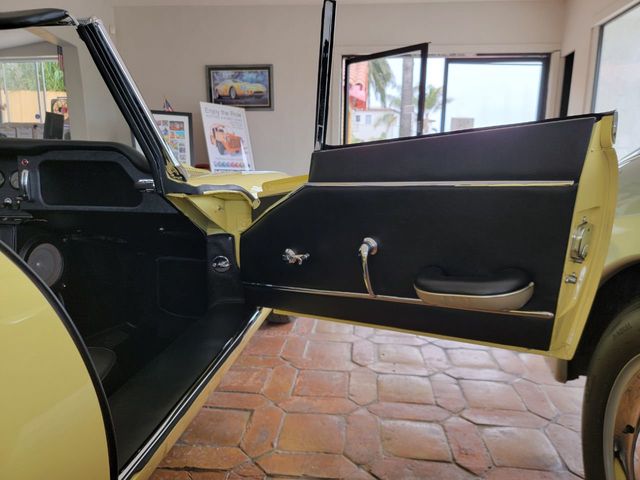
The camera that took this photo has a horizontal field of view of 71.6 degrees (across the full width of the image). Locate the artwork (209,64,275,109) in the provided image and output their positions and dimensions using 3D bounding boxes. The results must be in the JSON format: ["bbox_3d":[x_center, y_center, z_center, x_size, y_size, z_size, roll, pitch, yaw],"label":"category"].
[{"bbox_3d":[-0.884,-1.687,4.943,0.743,0.491,0.030,0,9,3],"label":"artwork"}]

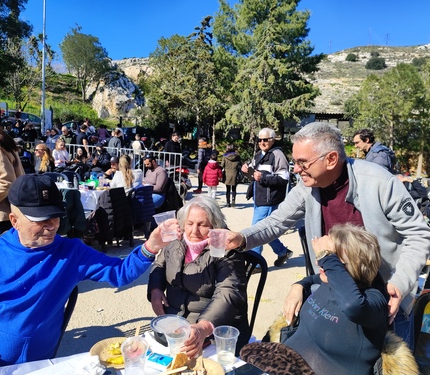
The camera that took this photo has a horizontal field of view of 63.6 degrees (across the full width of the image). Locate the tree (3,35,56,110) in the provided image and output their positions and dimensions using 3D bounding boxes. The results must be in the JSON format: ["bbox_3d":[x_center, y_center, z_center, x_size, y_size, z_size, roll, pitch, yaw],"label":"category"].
[{"bbox_3d":[-12.306,-7.629,23.000,3.500,5.100,3.400,0,7,-30],"label":"tree"}]

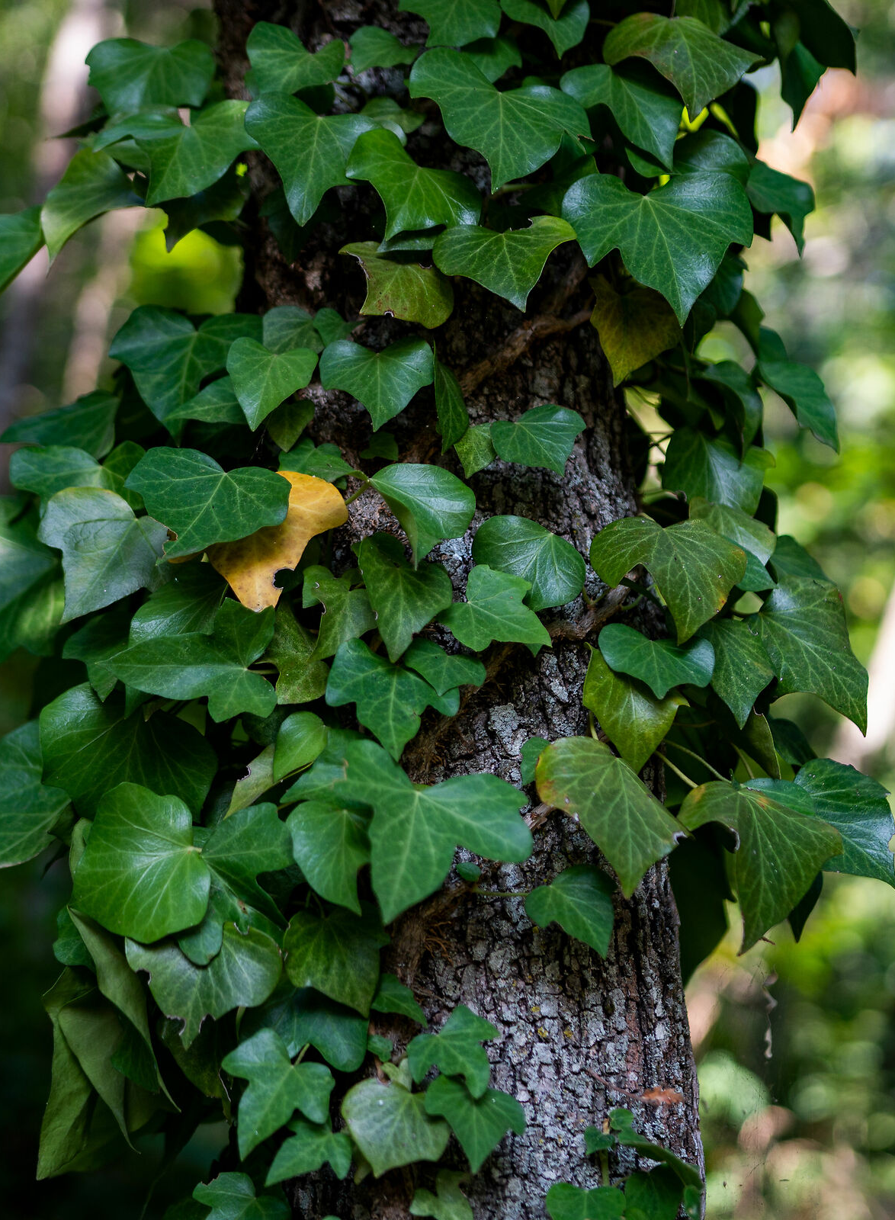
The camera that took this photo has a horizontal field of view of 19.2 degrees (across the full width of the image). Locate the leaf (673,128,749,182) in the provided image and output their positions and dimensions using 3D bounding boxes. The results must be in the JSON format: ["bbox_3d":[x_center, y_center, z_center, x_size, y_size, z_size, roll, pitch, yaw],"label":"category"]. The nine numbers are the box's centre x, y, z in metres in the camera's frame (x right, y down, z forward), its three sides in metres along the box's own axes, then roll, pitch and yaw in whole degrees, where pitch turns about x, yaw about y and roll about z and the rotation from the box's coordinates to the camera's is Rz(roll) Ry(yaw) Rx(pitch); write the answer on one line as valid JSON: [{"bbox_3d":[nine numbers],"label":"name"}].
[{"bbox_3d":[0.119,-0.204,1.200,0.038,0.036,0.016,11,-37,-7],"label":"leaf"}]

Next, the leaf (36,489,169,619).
[{"bbox_3d":[-0.159,-0.025,1.230,0.057,0.064,0.018,30,-1,21],"label":"leaf"}]

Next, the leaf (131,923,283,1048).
[{"bbox_3d":[-0.108,0.167,1.180,0.065,0.056,0.016,0,-21,9],"label":"leaf"}]

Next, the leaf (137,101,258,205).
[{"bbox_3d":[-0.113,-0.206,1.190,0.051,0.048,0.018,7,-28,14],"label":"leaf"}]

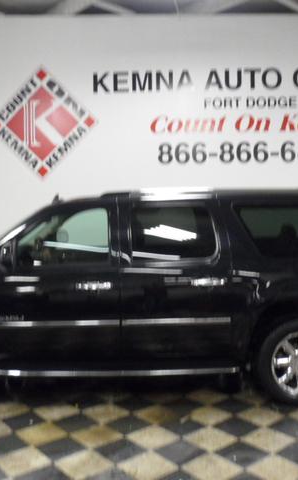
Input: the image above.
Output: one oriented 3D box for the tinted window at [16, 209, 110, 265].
[{"bbox_3d":[-0.755,-0.026,4.249,0.812,0.530,0.050,-1,-15,0],"label":"tinted window"}]

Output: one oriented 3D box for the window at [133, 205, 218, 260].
[{"bbox_3d":[0.217,-0.070,4.252,0.743,0.514,0.050,-1,-15,0],"label":"window"}]

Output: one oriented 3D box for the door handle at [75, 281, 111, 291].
[{"bbox_3d":[-0.478,0.392,4.137,0.303,0.075,0.060,-1,2,0],"label":"door handle"}]

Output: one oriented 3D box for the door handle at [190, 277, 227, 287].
[{"bbox_3d":[0.513,0.358,4.141,0.315,0.075,0.060,-1,2,0],"label":"door handle"}]

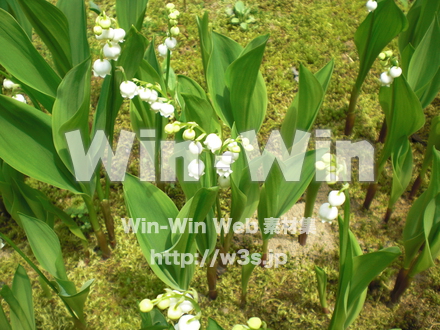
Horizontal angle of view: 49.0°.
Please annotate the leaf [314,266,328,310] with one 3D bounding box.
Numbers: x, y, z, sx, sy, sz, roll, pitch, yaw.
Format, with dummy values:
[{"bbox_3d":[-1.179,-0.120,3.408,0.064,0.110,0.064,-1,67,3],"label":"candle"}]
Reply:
[{"bbox_3d":[0.076,0.093,0.363,0.009,0.053,0.008,-11,36,9],"label":"leaf"}]

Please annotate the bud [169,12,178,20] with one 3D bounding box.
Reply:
[{"bbox_3d":[-0.030,-0.097,0.314,0.006,0.006,0.006,-3,38,-4],"label":"bud"}]

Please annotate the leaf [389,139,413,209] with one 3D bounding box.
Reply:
[{"bbox_3d":[0.158,0.007,0.425,0.018,0.077,0.015,16,40,20],"label":"leaf"}]

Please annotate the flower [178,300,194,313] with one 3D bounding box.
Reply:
[{"bbox_3d":[-0.017,0.072,0.245,0.008,0.008,0.008,0,40,0],"label":"flower"}]

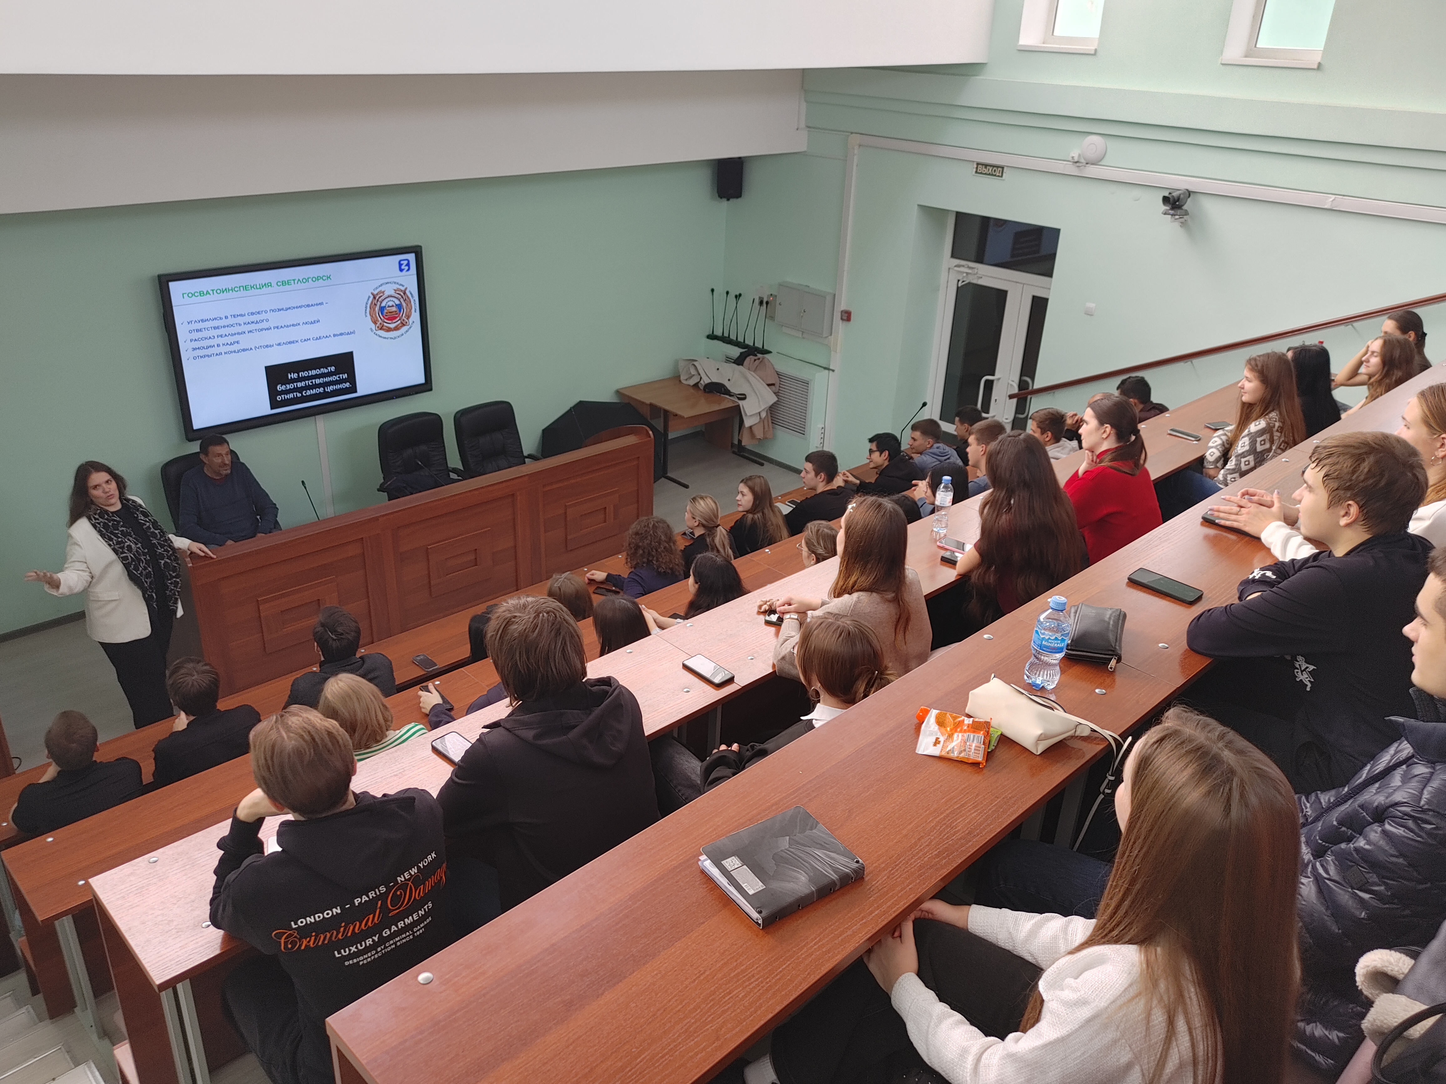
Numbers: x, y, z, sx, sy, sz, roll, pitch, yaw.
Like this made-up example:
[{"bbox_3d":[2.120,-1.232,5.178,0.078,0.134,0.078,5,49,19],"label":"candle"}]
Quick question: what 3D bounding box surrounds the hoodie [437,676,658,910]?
[{"bbox_3d":[-0.410,0.659,2.569,0.510,0.620,0.520,-13,30,-30],"label":"hoodie"}]

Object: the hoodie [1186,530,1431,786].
[{"bbox_3d":[1.294,0.216,2.413,0.460,0.600,0.470,22,31,35],"label":"hoodie"}]

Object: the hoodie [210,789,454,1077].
[{"bbox_3d":[-0.742,0.762,2.167,0.480,0.620,0.480,-21,34,-41],"label":"hoodie"}]

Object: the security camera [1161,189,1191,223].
[{"bbox_3d":[2.628,-1.964,6.301,0.150,0.180,0.145,-11,28,-26],"label":"security camera"}]

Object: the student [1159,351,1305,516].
[{"bbox_3d":[2.448,-0.305,5.246,0.720,1.240,0.480,19,30,31],"label":"student"}]

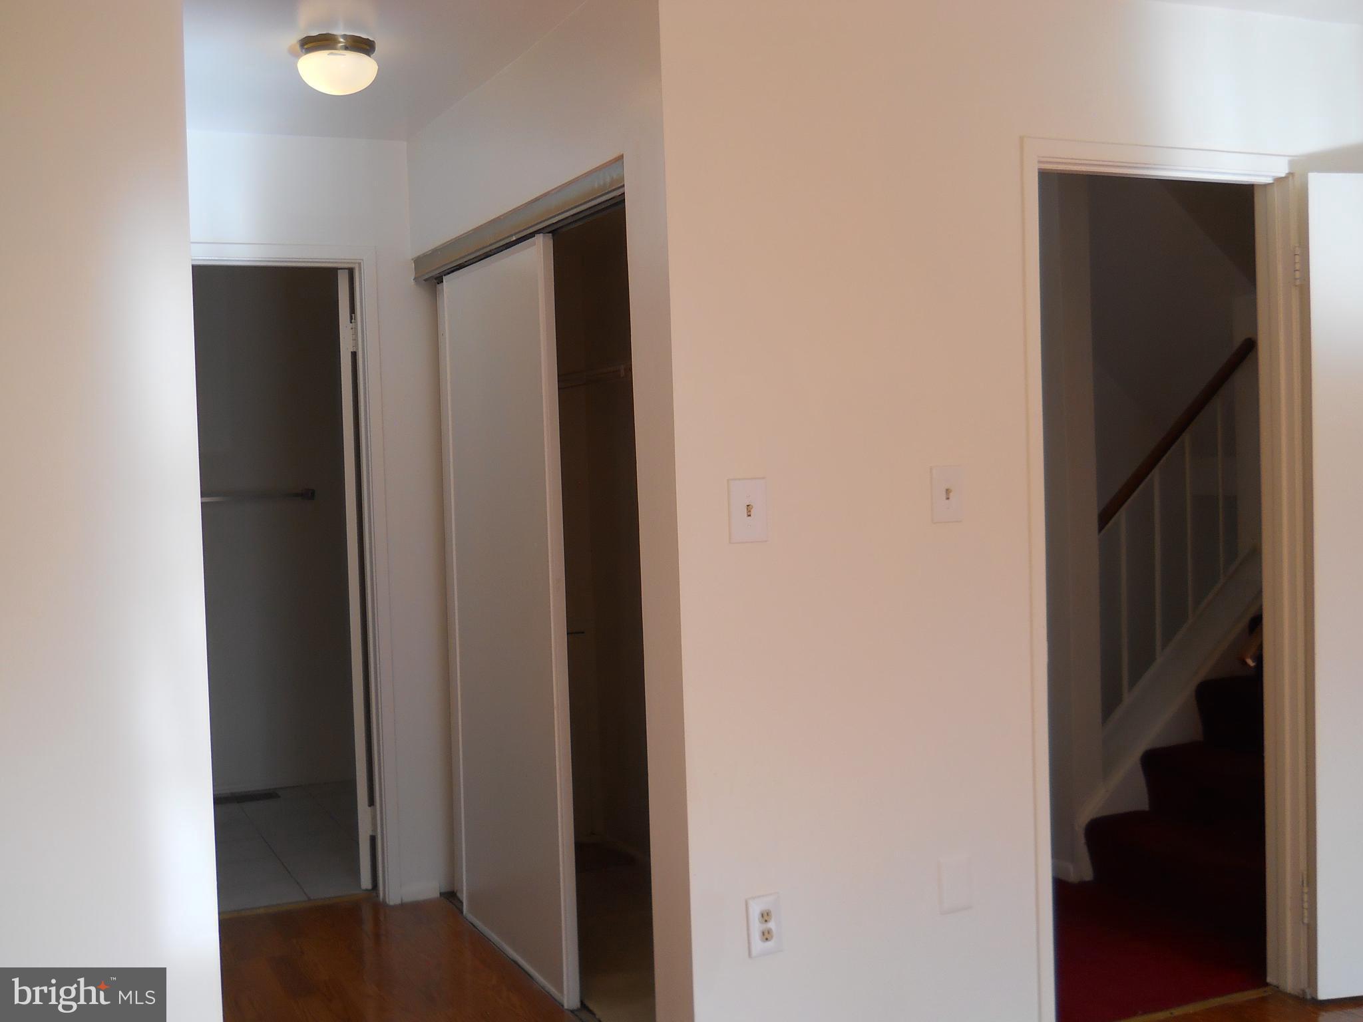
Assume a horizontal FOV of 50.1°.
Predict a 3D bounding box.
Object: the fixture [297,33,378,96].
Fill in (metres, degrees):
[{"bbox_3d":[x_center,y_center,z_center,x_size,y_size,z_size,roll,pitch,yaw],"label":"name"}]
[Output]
[{"bbox_3d":[-0.830,-1.072,3.534,0.191,0.118,0.191,-3,3,-26],"label":"fixture"}]

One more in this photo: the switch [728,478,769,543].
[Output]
[{"bbox_3d":[0.141,-0.001,3.000,0.084,0.128,0.014,-3,3,-26],"label":"switch"}]

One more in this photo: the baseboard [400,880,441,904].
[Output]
[{"bbox_3d":[-0.828,1.206,4.630,0.121,0.060,0.014,-3,3,-26],"label":"baseboard"}]

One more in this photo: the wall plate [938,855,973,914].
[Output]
[{"bbox_3d":[0.614,0.834,3.253,0.084,0.123,0.007,-3,3,-26],"label":"wall plate"}]

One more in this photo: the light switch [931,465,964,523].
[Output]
[{"bbox_3d":[0.593,-0.037,3.215,0.080,0.122,0.014,-3,3,-26],"label":"light switch"}]

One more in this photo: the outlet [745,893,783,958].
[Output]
[{"bbox_3d":[0.176,0.867,3.043,0.077,0.124,0.008,-3,3,-26],"label":"outlet"}]

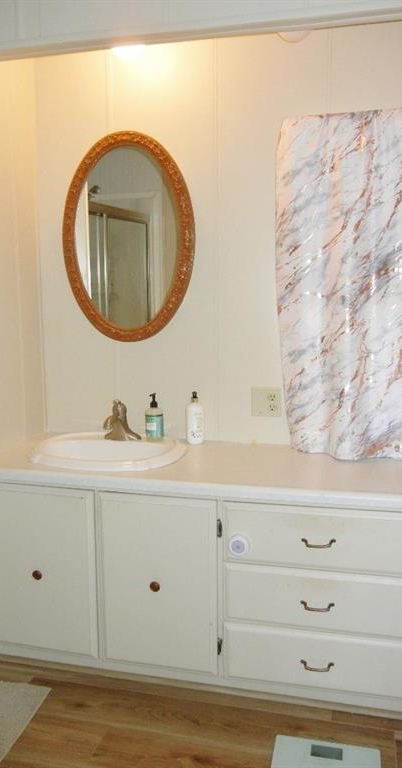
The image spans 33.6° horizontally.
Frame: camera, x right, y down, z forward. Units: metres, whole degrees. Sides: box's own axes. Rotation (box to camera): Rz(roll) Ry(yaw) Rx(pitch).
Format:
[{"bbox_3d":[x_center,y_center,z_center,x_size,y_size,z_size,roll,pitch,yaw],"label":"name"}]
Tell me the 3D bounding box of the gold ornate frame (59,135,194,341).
[{"bbox_3d":[-0.282,-0.559,2.566,0.539,0.796,0.035,2,8,14],"label":"gold ornate frame"}]

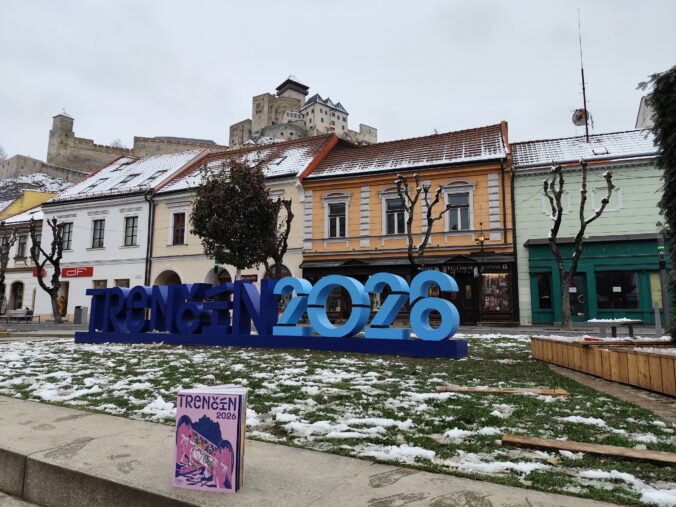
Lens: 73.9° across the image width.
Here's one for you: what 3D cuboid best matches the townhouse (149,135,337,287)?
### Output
[{"bbox_3d":[-5.222,-1.684,32.312,11.640,12.804,10.670,-3,-9,24],"label":"townhouse"}]

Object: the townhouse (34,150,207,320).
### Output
[{"bbox_3d":[-15.632,-1.302,37.020,10.670,13.192,11.252,-3,-8,21],"label":"townhouse"}]

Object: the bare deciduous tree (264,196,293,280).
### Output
[{"bbox_3d":[-2.908,0.311,21.307,1.762,5.994,1.585,-2,-8,19],"label":"bare deciduous tree"}]

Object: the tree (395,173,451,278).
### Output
[{"bbox_3d":[3.480,-0.229,18.435,2.309,6.407,2.078,-2,-8,19],"label":"tree"}]

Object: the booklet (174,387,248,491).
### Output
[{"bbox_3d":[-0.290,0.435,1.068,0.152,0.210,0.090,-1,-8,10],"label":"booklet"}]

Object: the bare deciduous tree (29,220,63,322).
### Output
[{"bbox_3d":[-16.744,0.867,25.714,2.067,6.095,1.861,-2,-8,19],"label":"bare deciduous tree"}]

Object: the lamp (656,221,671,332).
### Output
[{"bbox_3d":[10.658,0.733,14.749,0.220,3.669,0.220,-2,-8,19],"label":"lamp"}]

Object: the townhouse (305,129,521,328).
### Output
[{"bbox_3d":[4.876,-2.171,28.277,11.107,12.804,10.670,-2,-8,19],"label":"townhouse"}]

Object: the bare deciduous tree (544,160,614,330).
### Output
[{"bbox_3d":[8.983,-0.387,16.631,2.605,6.350,2.345,-2,-8,19],"label":"bare deciduous tree"}]

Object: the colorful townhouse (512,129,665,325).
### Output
[{"bbox_3d":[13.713,-1.438,24.279,8.148,10.379,9.312,-2,-8,19],"label":"colorful townhouse"}]

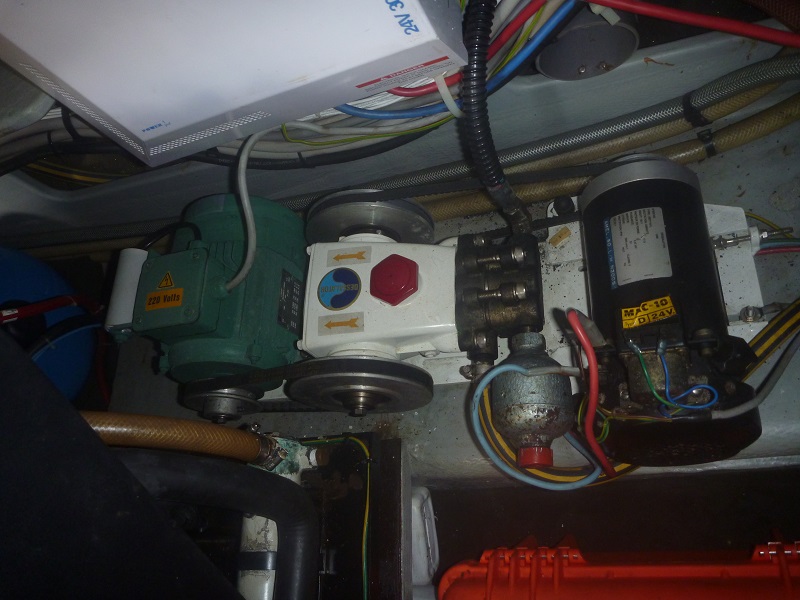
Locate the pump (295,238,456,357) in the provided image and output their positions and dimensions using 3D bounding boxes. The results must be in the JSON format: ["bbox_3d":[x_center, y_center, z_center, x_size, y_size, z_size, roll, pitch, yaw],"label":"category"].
[{"bbox_3d":[-0.006,0.005,0.679,0.164,0.130,0.138,-7,63,17],"label":"pump"}]

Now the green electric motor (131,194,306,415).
[{"bbox_3d":[-0.192,0.007,0.718,0.148,0.192,0.237,-7,63,17],"label":"green electric motor"}]

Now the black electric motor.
[{"bbox_3d":[0.250,0.007,0.625,0.144,0.140,0.272,-7,63,17],"label":"black electric motor"}]

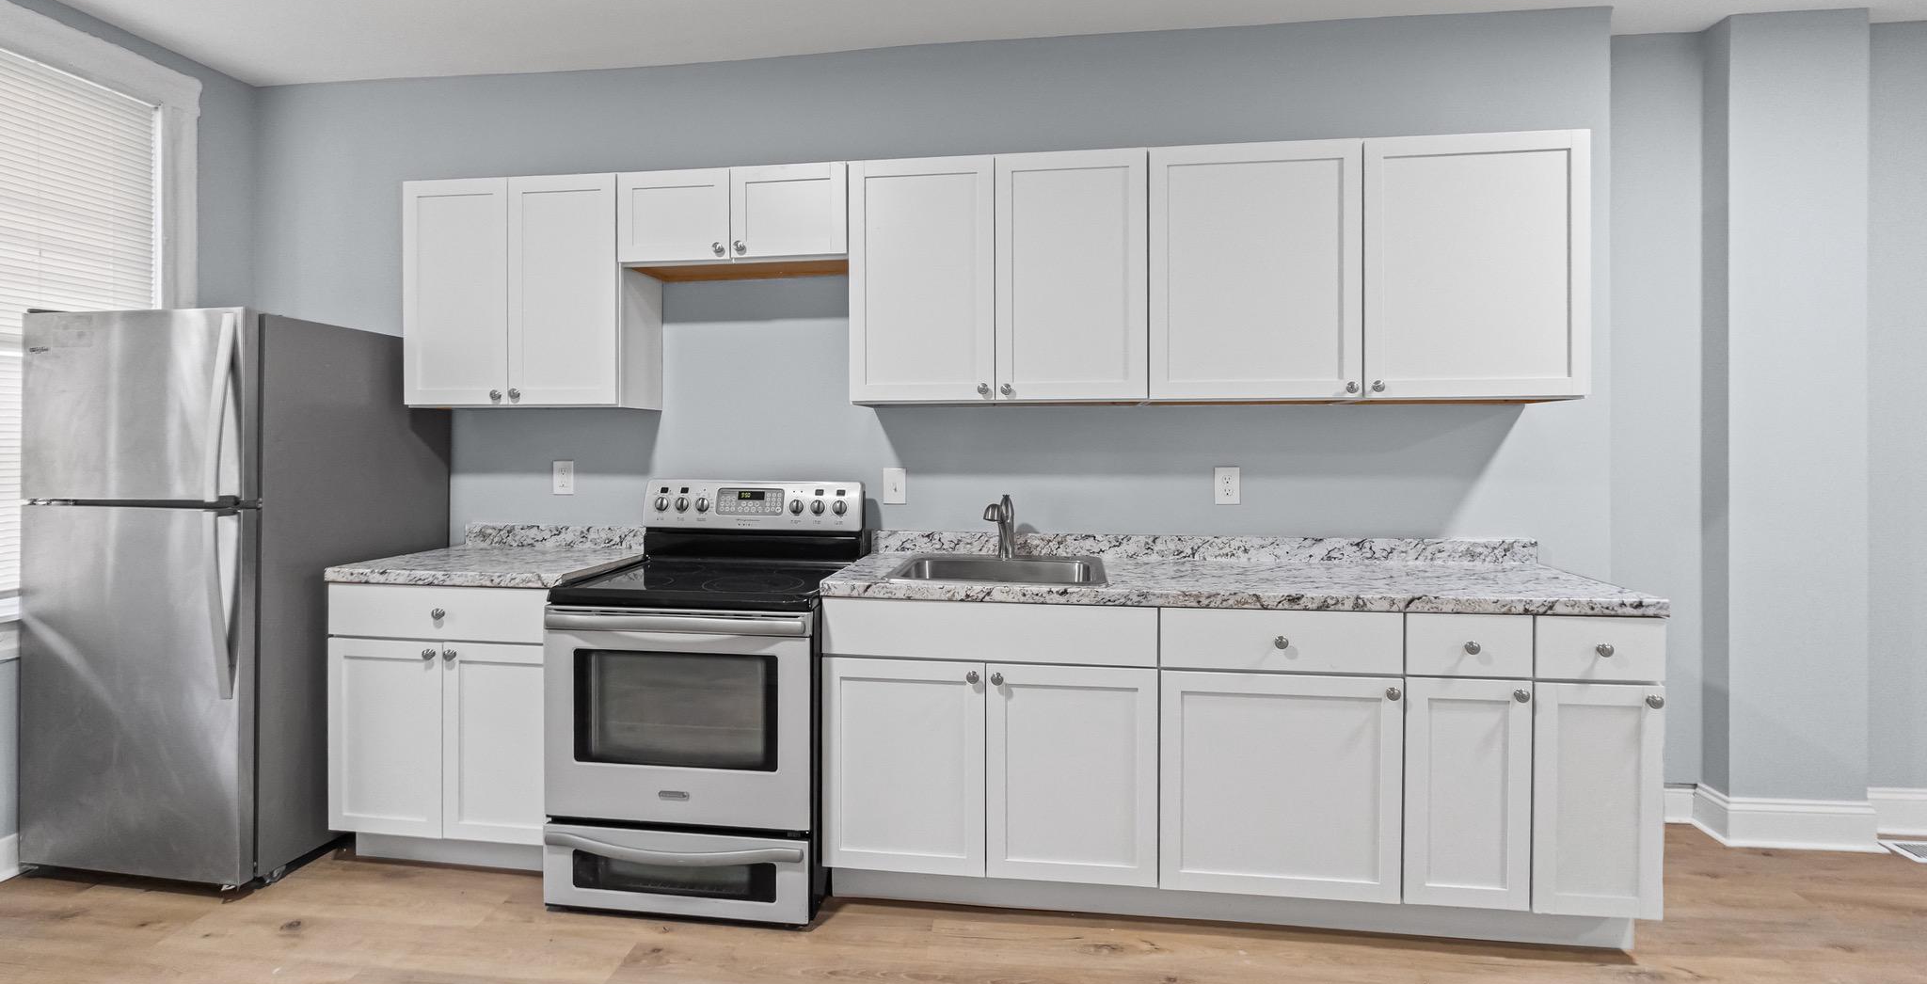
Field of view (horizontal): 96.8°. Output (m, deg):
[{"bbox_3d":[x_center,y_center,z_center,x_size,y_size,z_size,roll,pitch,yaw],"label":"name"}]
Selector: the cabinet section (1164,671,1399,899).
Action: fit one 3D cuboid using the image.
[{"bbox_3d":[0.850,0.749,2.475,0.603,0.574,0.550,0,1,8],"label":"cabinet section"}]

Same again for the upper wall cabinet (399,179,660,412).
[{"bbox_3d":[-1.475,-0.660,2.975,0.755,0.747,0.325,0,1,8],"label":"upper wall cabinet"}]

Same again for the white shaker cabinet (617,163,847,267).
[{"bbox_3d":[-0.718,-0.882,2.871,0.768,0.294,0.325,0,1,8],"label":"white shaker cabinet"}]

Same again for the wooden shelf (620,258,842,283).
[{"bbox_3d":[-0.719,-0.744,2.883,0.770,0.025,0.305,0,1,8],"label":"wooden shelf"}]

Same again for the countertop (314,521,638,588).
[{"bbox_3d":[-1.495,0.203,2.835,0.771,0.148,0.631,0,1,8],"label":"countertop"}]

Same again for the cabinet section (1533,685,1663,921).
[{"bbox_3d":[1.595,0.755,2.374,0.298,0.574,0.550,0,1,8],"label":"cabinet section"}]

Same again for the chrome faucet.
[{"bbox_3d":[0.117,0.118,2.765,0.085,0.219,0.210,1,1,14],"label":"chrome faucet"}]

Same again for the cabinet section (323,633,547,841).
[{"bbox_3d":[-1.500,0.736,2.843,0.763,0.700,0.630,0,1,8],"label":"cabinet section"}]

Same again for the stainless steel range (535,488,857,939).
[{"bbox_3d":[-0.752,0.561,2.670,0.762,1.184,0.730,0,1,8],"label":"stainless steel range"}]

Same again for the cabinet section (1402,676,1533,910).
[{"bbox_3d":[1.298,0.753,2.414,0.301,0.574,0.550,0,1,8],"label":"cabinet section"}]

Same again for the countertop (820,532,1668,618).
[{"bbox_3d":[0.707,0.222,2.541,2.132,0.148,0.631,0,1,8],"label":"countertop"}]

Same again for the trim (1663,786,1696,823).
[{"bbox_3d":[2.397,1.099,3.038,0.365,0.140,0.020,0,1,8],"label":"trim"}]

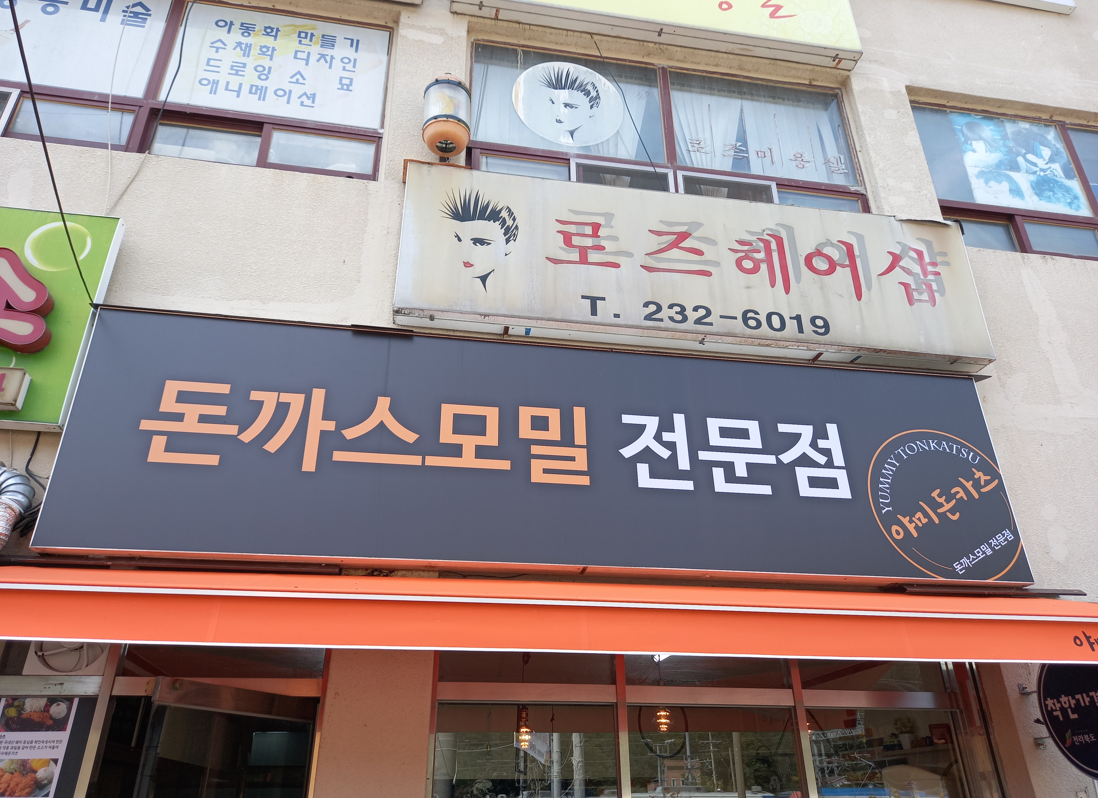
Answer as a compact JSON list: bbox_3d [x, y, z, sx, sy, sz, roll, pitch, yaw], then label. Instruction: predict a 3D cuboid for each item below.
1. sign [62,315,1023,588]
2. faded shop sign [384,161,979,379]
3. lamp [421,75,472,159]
[{"bbox_3d":[0.145,0.280,4.098,4.824,1.229,0.120,4,-28,-9],"label":"sign"},{"bbox_3d":[0.925,-0.785,4.812,3.581,1.039,0.173,4,-28,-9],"label":"faded shop sign"},{"bbox_3d":[-0.633,-1.795,4.906,0.285,0.631,0.285,4,-28,-9],"label":"lamp"}]

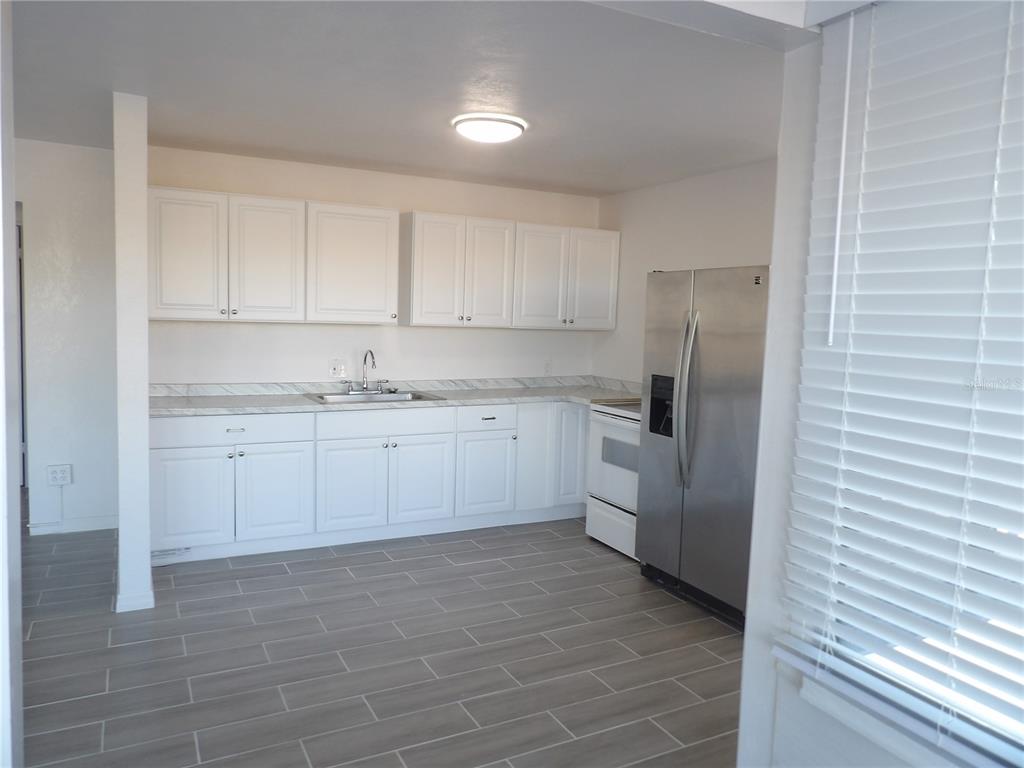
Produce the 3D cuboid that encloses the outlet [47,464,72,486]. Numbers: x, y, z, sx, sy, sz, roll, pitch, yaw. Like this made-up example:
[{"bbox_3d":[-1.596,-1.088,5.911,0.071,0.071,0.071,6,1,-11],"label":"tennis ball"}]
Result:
[{"bbox_3d":[-2.855,0.577,4.490,0.120,0.124,0.045,-1,6,-27],"label":"outlet"}]

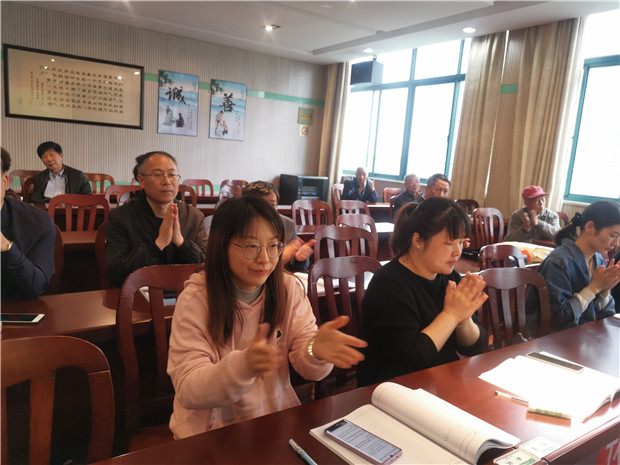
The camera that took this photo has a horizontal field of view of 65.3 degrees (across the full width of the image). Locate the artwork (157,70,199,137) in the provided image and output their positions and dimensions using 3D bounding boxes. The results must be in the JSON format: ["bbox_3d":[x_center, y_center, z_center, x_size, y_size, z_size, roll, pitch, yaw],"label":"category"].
[{"bbox_3d":[-1.909,-1.868,7.070,0.597,0.880,0.025,-2,11,-35],"label":"artwork"}]

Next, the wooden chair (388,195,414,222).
[{"bbox_3d":[1.250,0.083,5.707,0.450,0.970,0.520,-2,11,-34],"label":"wooden chair"}]

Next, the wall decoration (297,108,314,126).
[{"bbox_3d":[-0.068,-2.130,8.900,0.352,0.288,0.025,-2,11,-35],"label":"wall decoration"}]

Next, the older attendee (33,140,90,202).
[{"bbox_3d":[-2.360,-0.190,4.647,0.550,1.310,0.750,0,10,-27],"label":"older attendee"}]

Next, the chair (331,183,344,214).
[{"bbox_3d":[0.661,-0.217,7.347,0.450,0.970,0.520,-2,11,-34],"label":"chair"}]

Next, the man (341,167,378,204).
[{"bbox_3d":[0.663,-0.319,7.037,0.560,1.250,0.750,-2,11,-35],"label":"man"}]

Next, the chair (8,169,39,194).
[{"bbox_3d":[-3.225,-0.225,5.622,0.460,0.950,0.520,-2,11,-35],"label":"chair"}]

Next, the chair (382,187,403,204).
[{"bbox_3d":[1.422,-0.160,7.318,0.450,0.970,0.520,-2,11,-34],"label":"chair"}]

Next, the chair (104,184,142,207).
[{"bbox_3d":[-1.631,0.074,4.511,0.450,0.970,0.520,-2,11,-34],"label":"chair"}]

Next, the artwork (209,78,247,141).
[{"bbox_3d":[-1.263,-1.883,7.517,0.590,0.870,0.025,-2,11,-35],"label":"artwork"}]

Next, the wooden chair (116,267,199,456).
[{"bbox_3d":[-0.325,0.636,1.521,0.450,0.970,0.520,-2,11,-34],"label":"wooden chair"}]

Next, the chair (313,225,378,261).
[{"bbox_3d":[0.332,0.487,2.748,0.460,0.970,0.520,-1,10,-29],"label":"chair"}]

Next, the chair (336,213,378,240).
[{"bbox_3d":[0.455,0.366,3.624,0.460,0.950,0.520,-2,11,-35],"label":"chair"}]

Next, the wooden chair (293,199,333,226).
[{"bbox_3d":[0.147,0.206,4.474,0.450,0.955,0.520,-2,11,-35],"label":"wooden chair"}]

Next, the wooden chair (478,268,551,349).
[{"bbox_3d":[0.985,0.663,1.978,0.460,0.950,0.520,0,10,-27],"label":"wooden chair"}]

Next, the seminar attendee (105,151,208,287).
[{"bbox_3d":[-0.754,0.278,2.410,0.520,1.330,0.680,-2,11,-34],"label":"seminar attendee"}]

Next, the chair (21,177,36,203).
[{"bbox_3d":[-2.563,-0.036,4.805,0.450,0.970,0.520,-2,11,-34],"label":"chair"}]

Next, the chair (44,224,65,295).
[{"bbox_3d":[-1.427,0.429,2.391,0.450,0.955,0.520,-2,11,-35],"label":"chair"}]

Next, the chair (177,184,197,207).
[{"bbox_3d":[-1.324,0.005,5.081,0.450,0.955,0.520,-2,11,-35],"label":"chair"}]

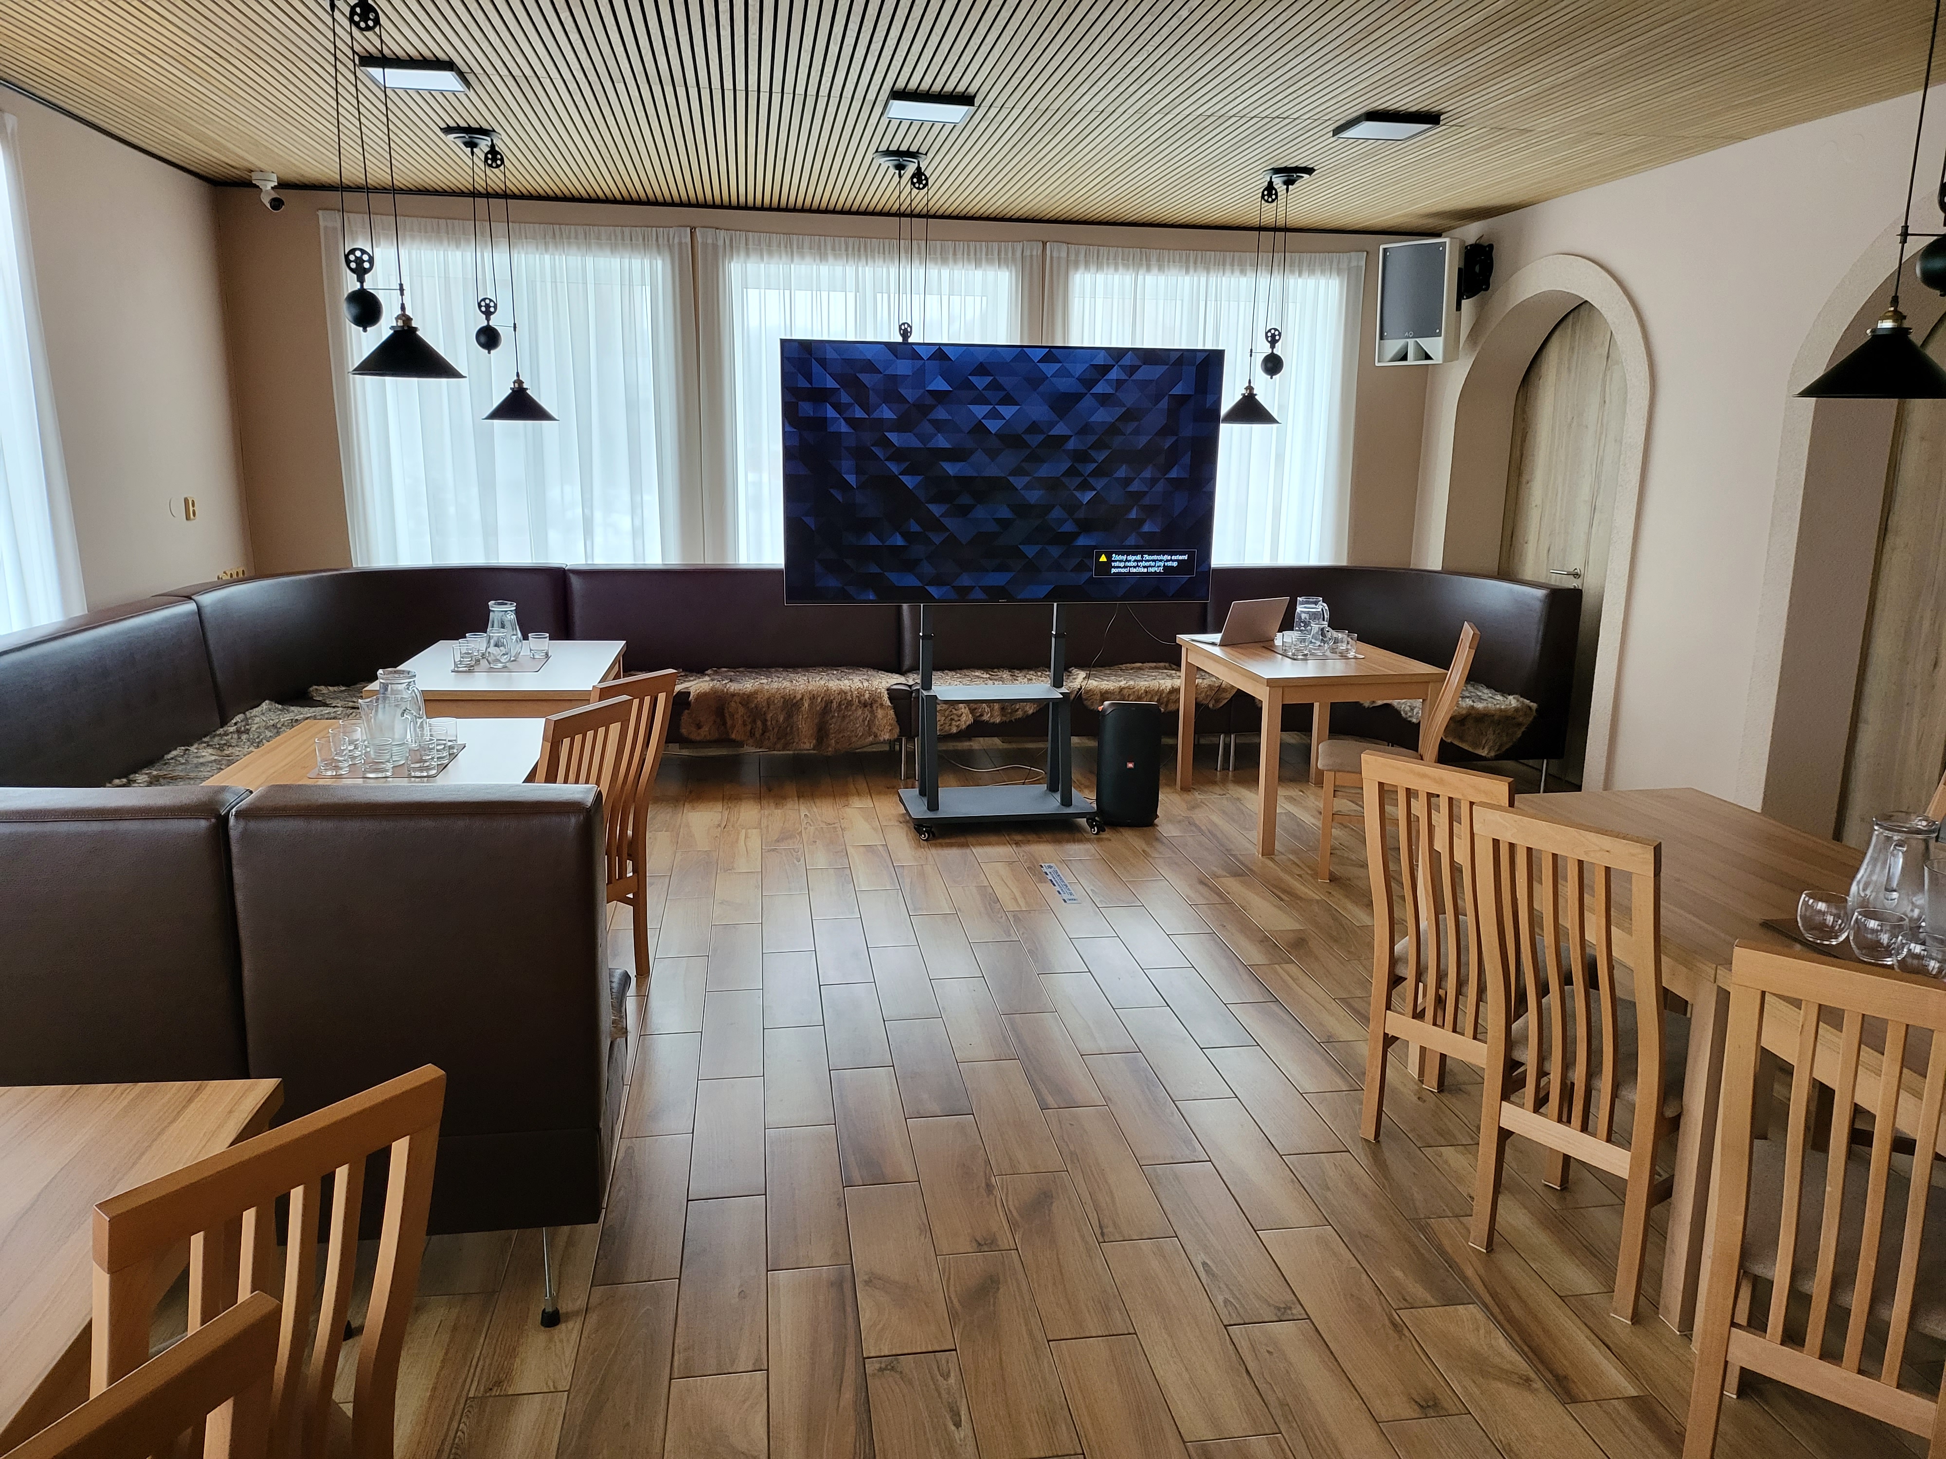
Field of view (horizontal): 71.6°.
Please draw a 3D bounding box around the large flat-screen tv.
[{"bbox_3d":[0.137,-1.081,5.769,1.884,1.087,0.060,-1,13,-9],"label":"large flat-screen tv"}]

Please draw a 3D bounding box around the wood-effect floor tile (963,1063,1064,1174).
[{"bbox_3d":[0.091,0.994,3.480,0.173,0.010,0.600,-1,12,-9],"label":"wood-effect floor tile"}]

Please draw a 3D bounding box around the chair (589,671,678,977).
[{"bbox_3d":[-1.222,0.313,4.129,0.580,1.000,0.400,7,13,28],"label":"chair"}]

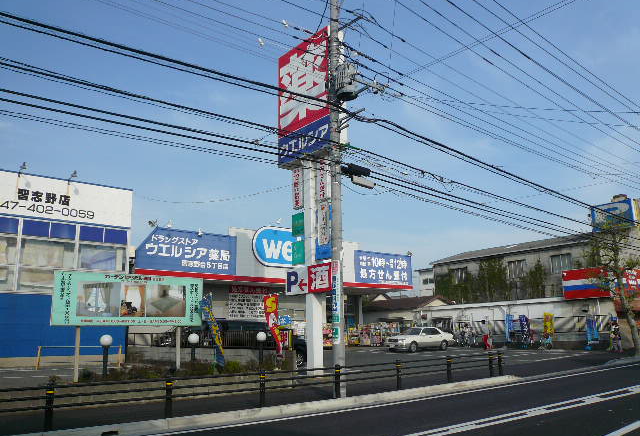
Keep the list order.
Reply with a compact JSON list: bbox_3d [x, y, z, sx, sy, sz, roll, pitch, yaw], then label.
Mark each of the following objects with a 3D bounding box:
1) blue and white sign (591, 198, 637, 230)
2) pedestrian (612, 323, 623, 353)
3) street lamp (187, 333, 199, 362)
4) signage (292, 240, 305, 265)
[{"bbox_3d":[18.108,-0.097,31.846,0.500,1.591,2.510,8,-15,-37],"label":"blue and white sign"},{"bbox_3d":[15.236,6.136,26.512,0.500,1.580,0.400,-9,-15,34],"label":"pedestrian"},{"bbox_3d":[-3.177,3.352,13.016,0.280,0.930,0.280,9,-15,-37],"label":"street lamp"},{"bbox_3d":[-0.750,1.236,18.215,0.120,0.805,0.590,9,-15,-37],"label":"signage"}]

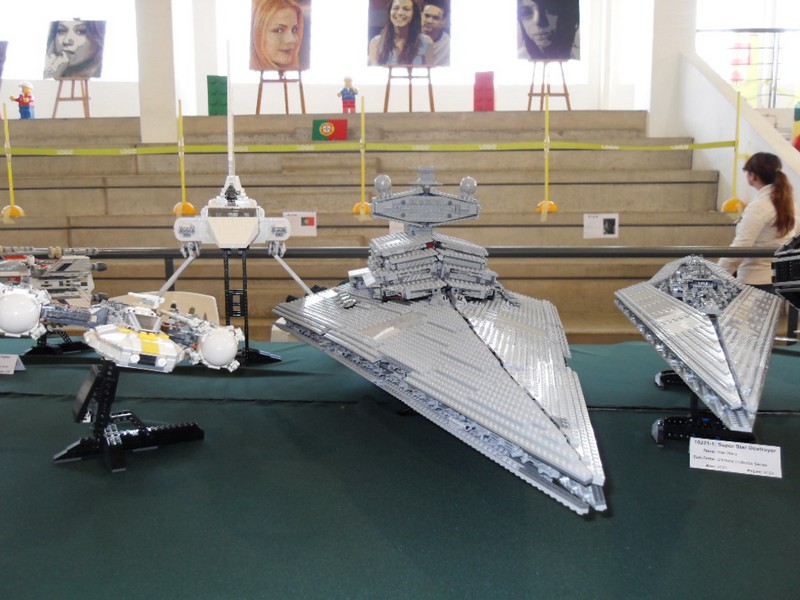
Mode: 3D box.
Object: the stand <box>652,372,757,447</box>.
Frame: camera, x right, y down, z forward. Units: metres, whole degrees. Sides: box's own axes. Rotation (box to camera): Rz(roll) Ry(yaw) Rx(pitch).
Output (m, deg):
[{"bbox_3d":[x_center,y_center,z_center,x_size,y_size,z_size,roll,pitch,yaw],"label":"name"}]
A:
[{"bbox_3d":[0.495,0.150,1.075,0.130,0.075,0.410,3,7,22],"label":"stand"}]

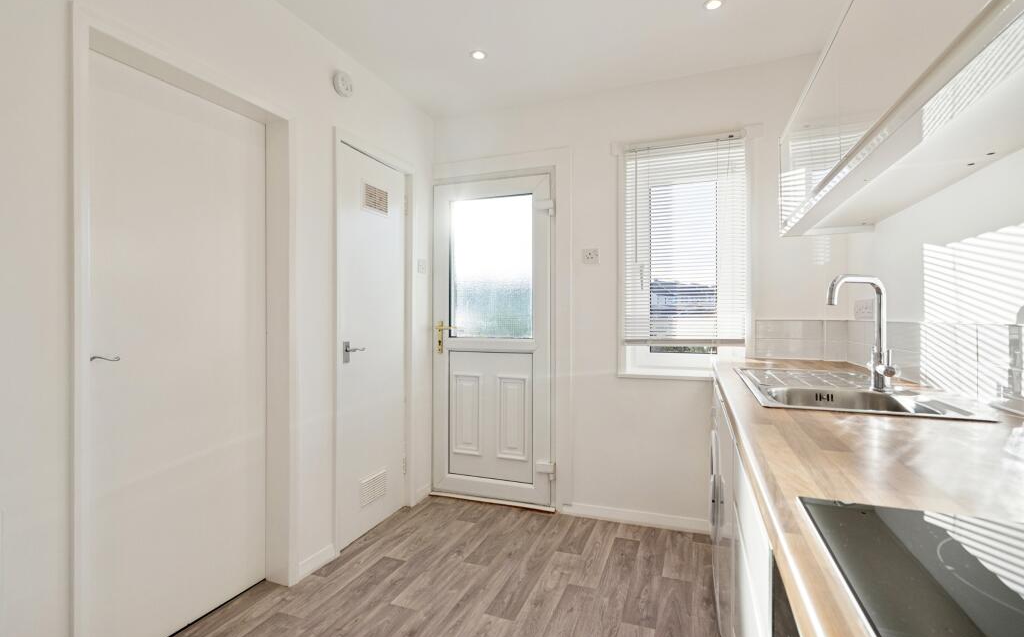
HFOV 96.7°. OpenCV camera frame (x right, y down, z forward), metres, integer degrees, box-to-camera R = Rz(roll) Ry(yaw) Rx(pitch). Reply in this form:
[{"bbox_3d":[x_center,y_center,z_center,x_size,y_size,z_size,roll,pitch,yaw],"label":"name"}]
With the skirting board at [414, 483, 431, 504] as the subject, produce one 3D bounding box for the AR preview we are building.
[{"bbox_3d":[-0.570,1.101,2.849,0.015,0.075,0.181,0,0,23],"label":"skirting board"}]

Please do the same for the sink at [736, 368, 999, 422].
[{"bbox_3d":[0.944,0.288,1.380,0.425,0.165,0.857,0,0,22],"label":"sink"}]

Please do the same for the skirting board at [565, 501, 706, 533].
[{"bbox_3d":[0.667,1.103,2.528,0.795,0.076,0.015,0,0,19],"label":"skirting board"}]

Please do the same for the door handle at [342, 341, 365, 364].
[{"bbox_3d":[-0.783,0.166,2.276,0.056,0.103,0.118,0,0,19],"label":"door handle"}]

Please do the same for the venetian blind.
[{"bbox_3d":[0.900,-0.404,2.406,0.599,1.090,0.040,0,0,19],"label":"venetian blind"}]

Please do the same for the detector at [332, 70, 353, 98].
[{"bbox_3d":[-0.819,-1.139,2.206,0.038,0.112,0.112,0,0,23],"label":"detector"}]

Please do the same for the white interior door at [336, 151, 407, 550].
[{"bbox_3d":[-0.761,0.135,2.482,0.040,1.998,0.583,0,0,19],"label":"white interior door"}]

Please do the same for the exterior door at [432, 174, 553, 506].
[{"bbox_3d":[-0.129,0.129,2.845,0.782,1.970,0.066,0,0,19],"label":"exterior door"}]

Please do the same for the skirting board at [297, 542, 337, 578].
[{"bbox_3d":[-0.894,1.104,2.074,0.015,0.075,0.227,0,0,23],"label":"skirting board"}]

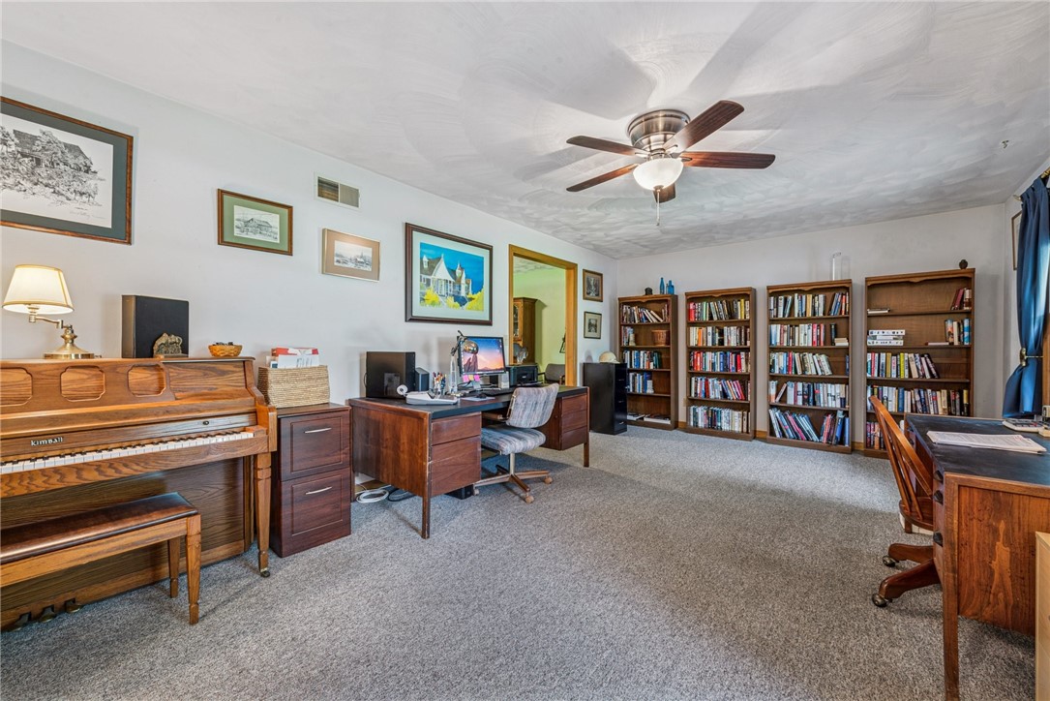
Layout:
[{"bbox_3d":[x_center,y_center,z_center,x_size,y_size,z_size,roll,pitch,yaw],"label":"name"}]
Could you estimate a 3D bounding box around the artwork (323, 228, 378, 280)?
[{"bbox_3d":[-1.235,-0.676,2.951,0.030,0.308,0.415,0,1,39],"label":"artwork"}]

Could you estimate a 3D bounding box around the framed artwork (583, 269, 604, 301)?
[{"bbox_3d":[0.947,-0.881,5.644,0.028,0.408,0.552,0,1,39],"label":"framed artwork"}]

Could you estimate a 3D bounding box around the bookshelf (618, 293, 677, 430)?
[{"bbox_3d":[1.740,0.155,5.753,0.768,1.800,0.270,0,1,39],"label":"bookshelf"}]

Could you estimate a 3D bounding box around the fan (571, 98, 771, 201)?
[{"bbox_3d":[0.804,-1.154,2.462,1.254,0.383,1.254,0,1,39],"label":"fan"}]

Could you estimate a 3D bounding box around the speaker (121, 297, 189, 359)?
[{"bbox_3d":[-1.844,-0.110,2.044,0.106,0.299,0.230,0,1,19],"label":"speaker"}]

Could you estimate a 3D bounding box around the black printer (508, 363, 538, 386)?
[{"bbox_3d":[-0.121,0.248,4.094,0.320,0.190,0.360,1,1,45],"label":"black printer"}]

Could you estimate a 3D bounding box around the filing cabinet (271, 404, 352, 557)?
[{"bbox_3d":[-1.353,0.722,2.457,0.493,0.754,0.405,0,1,39],"label":"filing cabinet"}]

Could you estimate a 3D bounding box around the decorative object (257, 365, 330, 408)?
[{"bbox_3d":[-1.449,0.222,2.579,0.185,0.245,0.364,0,1,39],"label":"decorative object"}]

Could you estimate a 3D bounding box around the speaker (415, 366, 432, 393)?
[{"bbox_3d":[-0.834,0.269,3.385,0.130,0.175,0.090,0,1,42],"label":"speaker"}]

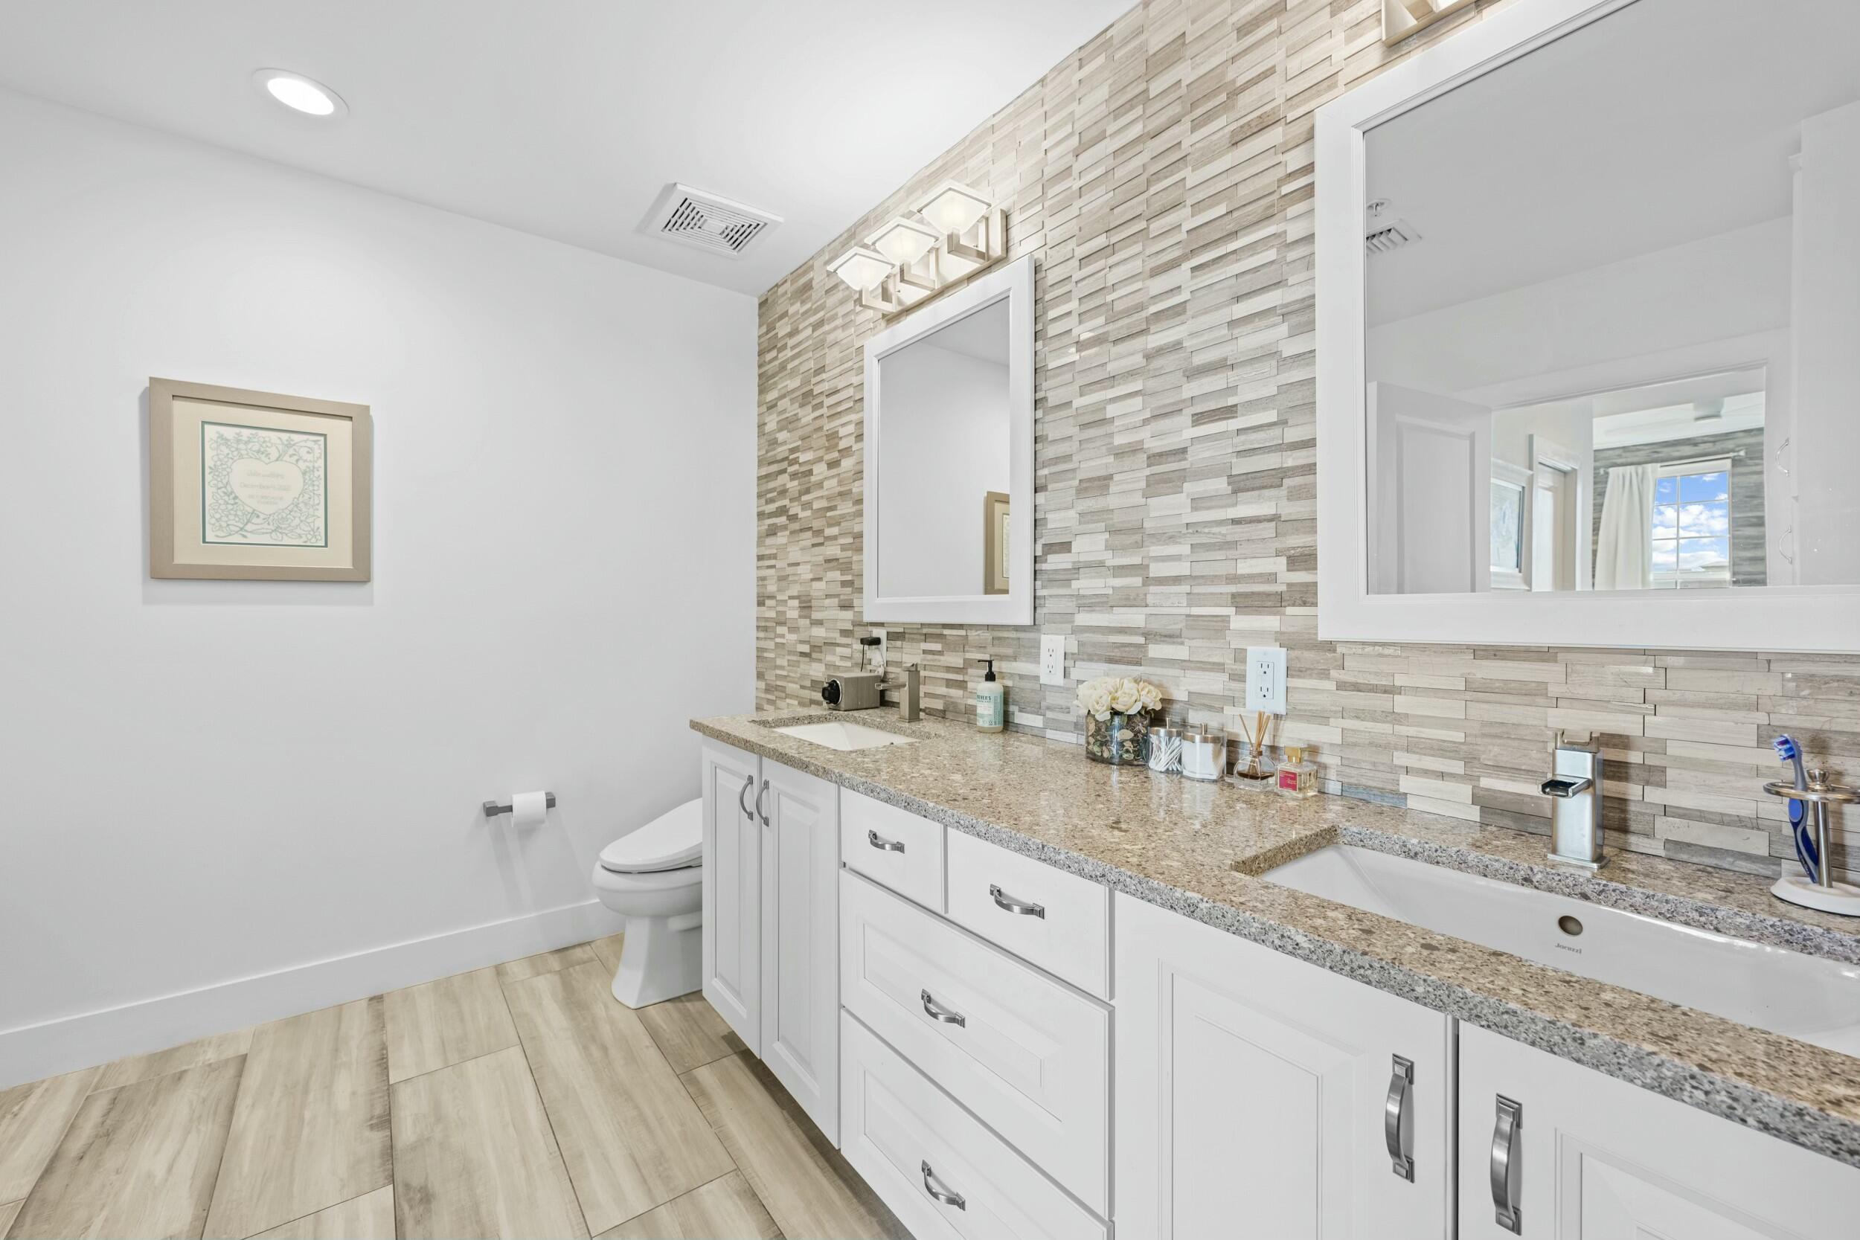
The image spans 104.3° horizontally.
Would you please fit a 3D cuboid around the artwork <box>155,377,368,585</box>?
[{"bbox_3d":[-1.847,-0.370,2.022,0.450,0.521,0.030,0,1,-38],"label":"artwork"}]

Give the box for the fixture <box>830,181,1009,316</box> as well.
[{"bbox_3d":[-0.057,-0.977,1.986,0.180,0.132,0.575,0,1,-38],"label":"fixture"}]

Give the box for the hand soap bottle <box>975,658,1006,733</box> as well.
[{"bbox_3d":[0.153,0.190,1.827,0.063,0.185,0.069,1,1,45],"label":"hand soap bottle"}]

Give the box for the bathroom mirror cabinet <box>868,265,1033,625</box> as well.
[{"bbox_3d":[0.026,-0.430,2.007,0.030,0.879,0.718,0,1,-38],"label":"bathroom mirror cabinet"}]

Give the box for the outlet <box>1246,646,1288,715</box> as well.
[{"bbox_3d":[0.600,0.108,1.289,0.010,0.116,0.071,0,1,-38],"label":"outlet"}]

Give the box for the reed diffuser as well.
[{"bbox_3d":[0.572,0.225,1.277,0.076,0.132,0.076,0,1,-38],"label":"reed diffuser"}]

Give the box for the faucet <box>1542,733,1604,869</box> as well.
[{"bbox_3d":[0.772,0.221,0.874,0.158,0.158,0.052,0,1,-38],"label":"faucet"}]

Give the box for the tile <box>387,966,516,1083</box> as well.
[{"bbox_3d":[-1.408,1.171,2.120,0.296,0.010,0.551,0,1,-38],"label":"tile"}]

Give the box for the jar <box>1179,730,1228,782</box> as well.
[{"bbox_3d":[0.504,0.241,1.329,0.083,0.097,0.083,0,1,0],"label":"jar"}]

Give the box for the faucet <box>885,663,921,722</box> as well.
[{"bbox_3d":[-0.088,0.208,2.004,0.150,0.158,0.052,0,1,-38],"label":"faucet"}]

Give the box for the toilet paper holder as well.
[{"bbox_3d":[-1.354,0.615,2.391,0.205,0.040,0.075,0,1,-38],"label":"toilet paper holder"}]

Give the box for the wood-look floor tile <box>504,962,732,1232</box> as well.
[{"bbox_3d":[-0.887,1.175,1.928,0.284,0.010,1.178,0,1,-38],"label":"wood-look floor tile"}]

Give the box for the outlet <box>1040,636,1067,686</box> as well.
[{"bbox_3d":[0.287,0.096,1.691,0.010,0.116,0.071,0,1,-38],"label":"outlet"}]

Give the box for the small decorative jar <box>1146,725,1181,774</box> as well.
[{"bbox_3d":[0.462,0.251,1.424,0.070,0.090,0.070,0,0,0],"label":"small decorative jar"}]

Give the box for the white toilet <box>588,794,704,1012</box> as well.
[{"bbox_3d":[-0.727,0.764,2.390,0.730,0.730,0.400,0,1,-38],"label":"white toilet"}]

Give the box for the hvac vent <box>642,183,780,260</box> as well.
[{"bbox_3d":[-0.722,-1.284,2.357,0.337,0.025,0.345,0,1,-38],"label":"hvac vent"}]

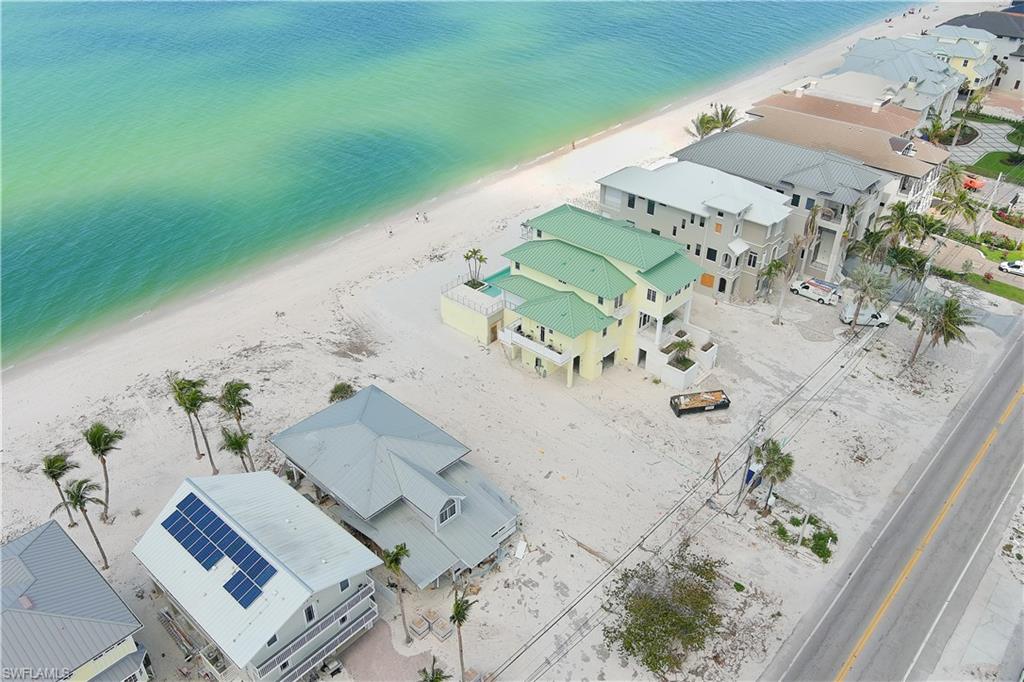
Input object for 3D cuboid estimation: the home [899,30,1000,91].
[{"bbox_3d":[108.720,-71.220,205.580,21.000,12.000,17.000,26,41,36],"label":"home"}]

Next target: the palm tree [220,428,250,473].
[{"bbox_3d":[-27.180,11.900,84.450,3.400,6.870,3.400,-2,32,0],"label":"palm tree"}]

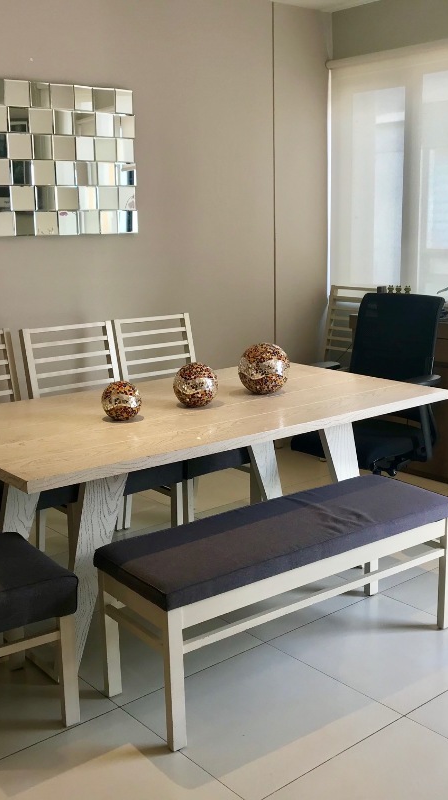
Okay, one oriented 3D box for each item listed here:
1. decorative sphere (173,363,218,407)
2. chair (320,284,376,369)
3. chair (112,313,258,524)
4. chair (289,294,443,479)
[{"bbox_3d":[-0.106,-0.057,3.218,0.164,0.164,0.164,-1,12,0],"label":"decorative sphere"},{"bbox_3d":[0.646,-0.181,5.346,0.580,1.000,0.450,-11,15,-38],"label":"chair"},{"bbox_3d":[-0.186,0.119,4.024,0.450,1.000,0.580,-10,15,-35],"label":"chair"},{"bbox_3d":[0.669,0.062,4.052,0.680,1.060,0.660,-13,16,-43],"label":"chair"}]

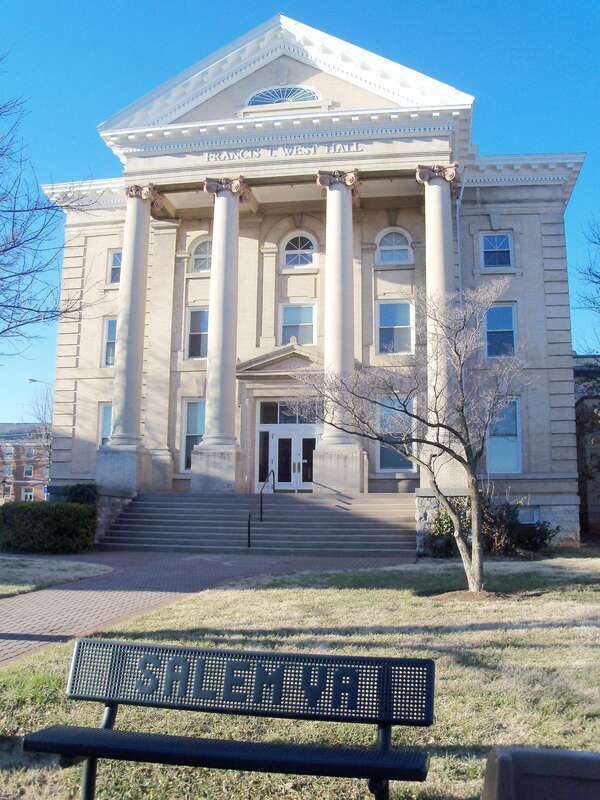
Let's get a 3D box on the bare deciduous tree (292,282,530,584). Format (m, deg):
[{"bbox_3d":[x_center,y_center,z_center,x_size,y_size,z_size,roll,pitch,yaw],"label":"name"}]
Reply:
[{"bbox_3d":[1.851,0.526,13.531,3.818,5.170,3.400,1,-10,0],"label":"bare deciduous tree"}]

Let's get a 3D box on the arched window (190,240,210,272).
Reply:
[{"bbox_3d":[-3.198,-5.010,28.237,1.220,1.220,0.200,-1,-10,9],"label":"arched window"}]

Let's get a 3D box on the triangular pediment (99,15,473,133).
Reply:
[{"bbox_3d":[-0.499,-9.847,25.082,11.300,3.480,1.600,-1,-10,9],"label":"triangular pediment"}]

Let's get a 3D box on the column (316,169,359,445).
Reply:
[{"bbox_3d":[1.278,-2.919,25.923,1.300,8.948,1.300,-1,-9,9],"label":"column"}]

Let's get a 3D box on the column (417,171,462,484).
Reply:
[{"bbox_3d":[4.061,-2.047,23.280,1.270,9.570,1.270,-1,-10,9],"label":"column"}]

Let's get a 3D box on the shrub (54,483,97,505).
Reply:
[{"bbox_3d":[-7.237,3.581,25.809,1.635,1.827,1.400,-1,-9,9],"label":"shrub"}]

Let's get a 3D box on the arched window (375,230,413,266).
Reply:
[{"bbox_3d":[3.401,-5.490,29.057,1.339,1.443,0.250,-1,-9,9],"label":"arched window"}]

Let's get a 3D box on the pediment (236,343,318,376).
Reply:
[{"bbox_3d":[-0.043,-1.377,28.621,4.334,1.191,0.700,-1,-9,9],"label":"pediment"}]

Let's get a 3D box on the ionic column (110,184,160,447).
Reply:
[{"bbox_3d":[-5.170,-2.514,24.852,1.120,8.310,1.120,-1,-10,9],"label":"ionic column"}]

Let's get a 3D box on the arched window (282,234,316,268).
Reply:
[{"bbox_3d":[-0.009,-5.083,27.733,1.200,1.220,0.200,-1,-10,9],"label":"arched window"}]

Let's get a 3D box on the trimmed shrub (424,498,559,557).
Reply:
[{"bbox_3d":[5.109,3.429,21.689,3.399,1.459,2.000,-1,-9,9],"label":"trimmed shrub"}]

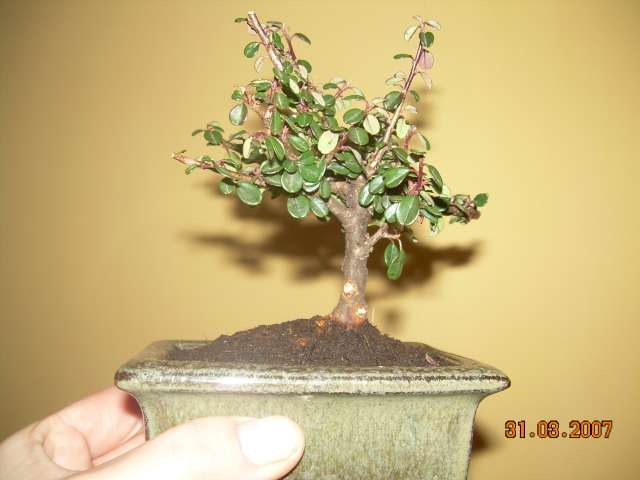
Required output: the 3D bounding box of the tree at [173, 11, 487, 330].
[{"bbox_3d":[0.004,-0.025,0.250,0.109,0.112,0.090,0,0,0],"label":"tree"}]

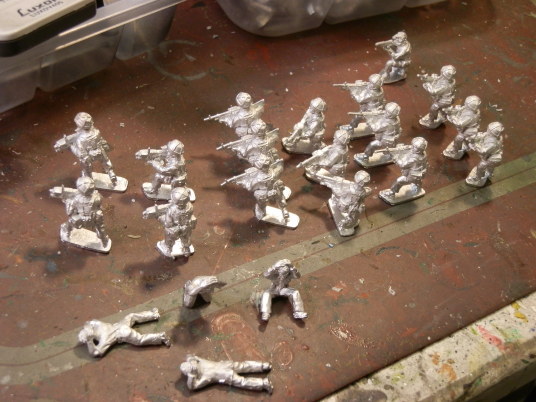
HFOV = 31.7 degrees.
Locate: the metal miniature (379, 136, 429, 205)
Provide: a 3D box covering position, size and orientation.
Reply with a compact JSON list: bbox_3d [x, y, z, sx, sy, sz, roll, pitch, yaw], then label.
[{"bbox_3d":[0.042,-0.010,0.287,0.020,0.022,0.008,-11,47,-21],"label":"metal miniature"}]

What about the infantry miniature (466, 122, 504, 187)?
[{"bbox_3d":[0.070,-0.016,0.299,0.017,0.023,0.008,-20,51,-28],"label":"infantry miniature"}]

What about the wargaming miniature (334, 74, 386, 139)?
[{"bbox_3d":[0.030,-0.031,0.308,0.019,0.022,0.008,-10,47,-20],"label":"wargaming miniature"}]

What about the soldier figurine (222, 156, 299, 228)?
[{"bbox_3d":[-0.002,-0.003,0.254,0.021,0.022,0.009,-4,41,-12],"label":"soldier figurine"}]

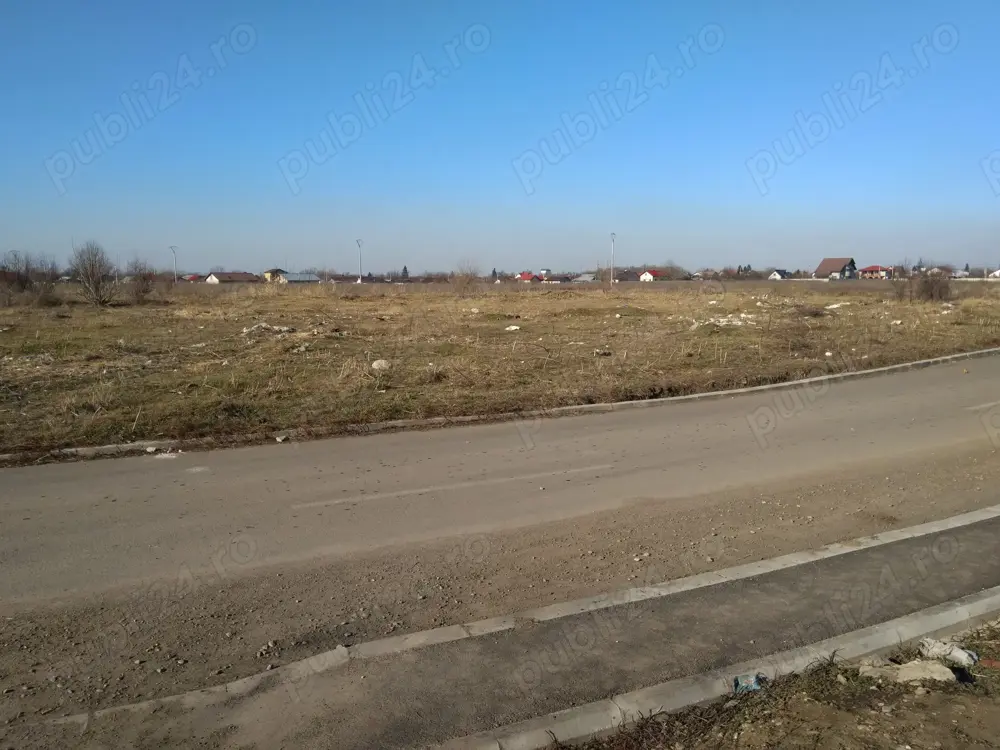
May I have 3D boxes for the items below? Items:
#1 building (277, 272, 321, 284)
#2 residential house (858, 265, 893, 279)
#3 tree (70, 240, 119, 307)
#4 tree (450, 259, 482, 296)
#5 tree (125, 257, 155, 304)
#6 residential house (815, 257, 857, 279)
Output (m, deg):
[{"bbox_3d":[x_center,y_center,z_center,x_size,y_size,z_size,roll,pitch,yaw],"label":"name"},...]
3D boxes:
[{"bbox_3d":[-71.042,-33.846,275.000,12.500,4.100,8.500,-5,9,-36],"label":"building"},{"bbox_3d":[125.962,-34.178,262.000,7.200,5.500,8.600,-7,10,-44],"label":"residential house"},{"bbox_3d":[-23.914,-5.986,46.000,2.450,3.800,2.450,-4,8,-27],"label":"tree"},{"bbox_3d":[-2.792,-8.125,65.000,2.600,3.150,2.600,0,7,-2],"label":"tree"},{"bbox_3d":[-22.647,-5.937,49.000,1.650,3.000,1.650,-3,8,-25],"label":"tree"},{"bbox_3d":[109.846,-34.654,255.000,9.500,8.100,9.300,-5,9,-37],"label":"residential house"}]

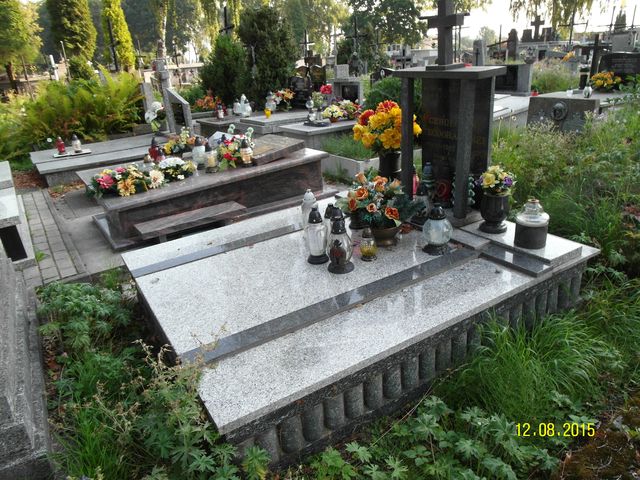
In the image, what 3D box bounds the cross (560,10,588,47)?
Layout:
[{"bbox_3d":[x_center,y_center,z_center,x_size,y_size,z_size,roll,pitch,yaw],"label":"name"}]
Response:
[{"bbox_3d":[8.604,-7.150,15.000,0.150,1.200,0.920,-18,26,-31],"label":"cross"}]

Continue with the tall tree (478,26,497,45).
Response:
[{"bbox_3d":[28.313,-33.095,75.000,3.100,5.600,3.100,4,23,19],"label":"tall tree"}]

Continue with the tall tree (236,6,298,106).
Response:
[{"bbox_3d":[-1.219,-4.107,10.300,1.380,2.450,1.350,-6,22,-4],"label":"tall tree"}]

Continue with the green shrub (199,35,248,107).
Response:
[{"bbox_3d":[-2.109,-3.521,9.800,1.050,1.850,1.050,-8,22,-9],"label":"green shrub"}]

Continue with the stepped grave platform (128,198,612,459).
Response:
[{"bbox_3d":[0.132,0.171,2.446,1.990,0.335,1.610,-17,26,-28],"label":"stepped grave platform"}]

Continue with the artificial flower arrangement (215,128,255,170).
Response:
[{"bbox_3d":[-0.745,-0.806,3.896,0.347,0.357,0.286,-8,23,-9],"label":"artificial flower arrangement"}]

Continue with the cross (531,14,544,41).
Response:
[{"bbox_3d":[6.395,-6.248,13.046,0.133,0.796,0.428,-17,25,-28],"label":"cross"}]

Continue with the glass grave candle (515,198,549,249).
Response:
[{"bbox_3d":[1.101,-0.089,2.300,0.160,0.238,0.160,7,25,25],"label":"glass grave candle"}]

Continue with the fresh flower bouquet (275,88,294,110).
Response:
[{"bbox_3d":[-0.680,-2.693,8.500,0.380,0.410,0.320,-5,22,-3],"label":"fresh flower bouquet"}]

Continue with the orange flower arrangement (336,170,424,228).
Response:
[{"bbox_3d":[0.377,-0.244,2.740,0.490,0.330,0.390,-1,22,8],"label":"orange flower arrangement"}]

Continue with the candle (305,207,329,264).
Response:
[{"bbox_3d":[-0.023,-0.033,2.525,0.130,0.326,0.130,-4,22,0],"label":"candle"}]

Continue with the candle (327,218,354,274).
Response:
[{"bbox_3d":[0.102,0.021,2.262,0.137,0.273,0.137,-3,22,3],"label":"candle"}]

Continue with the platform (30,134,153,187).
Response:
[{"bbox_3d":[-3.014,-1.308,6.743,2.250,0.210,1.850,-18,26,-31],"label":"platform"}]

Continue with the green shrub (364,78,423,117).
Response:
[{"bbox_3d":[1.292,-2.390,7.800,1.020,0.900,1.000,0,22,10],"label":"green shrub"}]

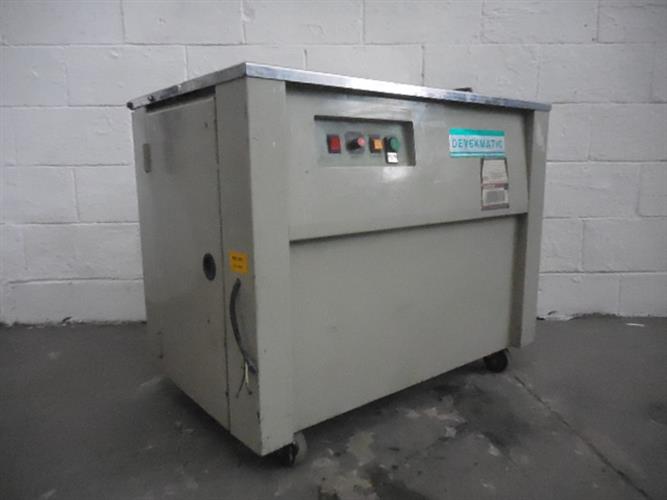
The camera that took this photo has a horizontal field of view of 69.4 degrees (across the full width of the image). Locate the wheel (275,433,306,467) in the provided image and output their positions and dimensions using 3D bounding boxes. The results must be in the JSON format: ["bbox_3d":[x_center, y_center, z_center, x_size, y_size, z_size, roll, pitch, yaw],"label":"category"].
[{"bbox_3d":[-0.088,0.398,0.968,0.068,0.070,0.036,0,10,0],"label":"wheel"}]

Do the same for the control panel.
[{"bbox_3d":[0.064,-0.212,0.957,0.258,0.094,0.032,-8,4,-38],"label":"control panel"}]

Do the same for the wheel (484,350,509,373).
[{"bbox_3d":[0.469,0.320,1.401,0.068,0.068,0.032,0,10,0],"label":"wheel"}]

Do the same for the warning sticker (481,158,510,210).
[{"bbox_3d":[0.406,-0.166,1.202,0.115,0.129,0.005,-8,4,-38],"label":"warning sticker"}]

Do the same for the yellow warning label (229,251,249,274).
[{"bbox_3d":[-0.165,0.022,0.833,0.005,0.039,0.068,-8,12,-38],"label":"yellow warning label"}]

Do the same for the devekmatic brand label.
[{"bbox_3d":[0.354,-0.257,1.163,0.225,0.069,0.005,-8,4,-38],"label":"devekmatic brand label"}]

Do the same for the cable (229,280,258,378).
[{"bbox_3d":[-0.171,0.141,0.835,0.036,0.178,0.080,-8,12,-38],"label":"cable"}]

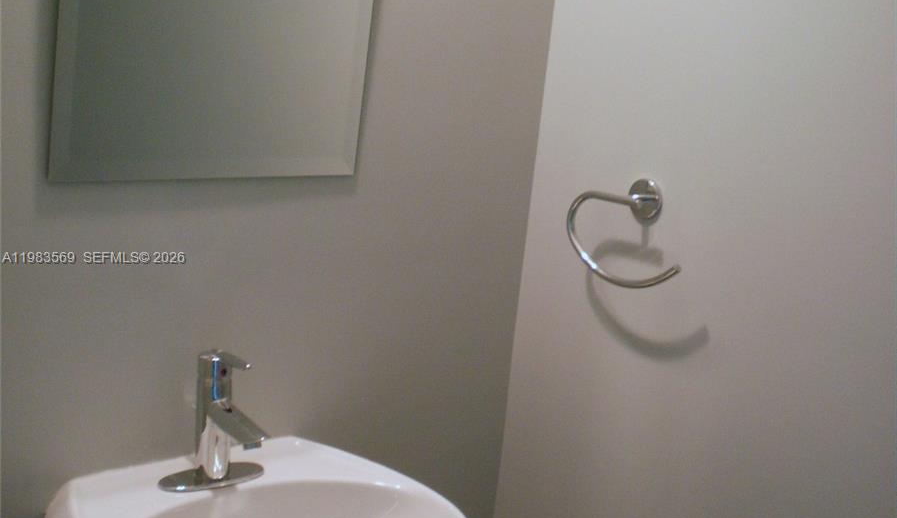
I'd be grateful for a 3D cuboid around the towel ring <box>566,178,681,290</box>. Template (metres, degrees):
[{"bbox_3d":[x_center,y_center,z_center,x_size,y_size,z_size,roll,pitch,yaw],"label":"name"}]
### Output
[{"bbox_3d":[0.275,-0.040,1.803,0.065,0.157,0.225,-5,16,-41],"label":"towel ring"}]

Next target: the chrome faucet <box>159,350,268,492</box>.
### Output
[{"bbox_3d":[-0.283,0.211,1.571,0.148,0.176,0.144,-5,16,-41],"label":"chrome faucet"}]

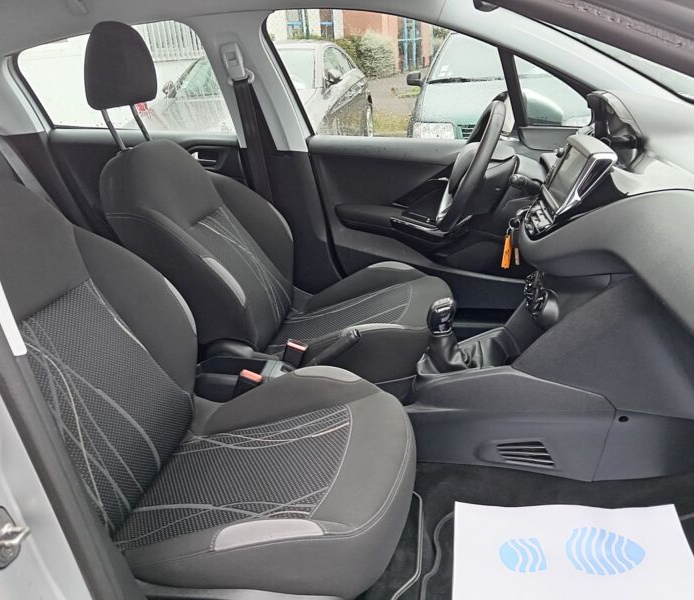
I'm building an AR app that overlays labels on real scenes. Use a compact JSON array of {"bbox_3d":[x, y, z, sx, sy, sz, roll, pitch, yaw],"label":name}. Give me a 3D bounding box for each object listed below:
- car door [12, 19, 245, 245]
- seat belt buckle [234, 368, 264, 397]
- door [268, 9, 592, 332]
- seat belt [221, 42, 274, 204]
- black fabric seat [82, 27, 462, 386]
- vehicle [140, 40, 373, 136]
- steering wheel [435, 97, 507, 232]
[{"bbox_3d":[-0.621,-0.387,1.967,0.870,1.000,0.250,0,23,11],"label":"car door"},{"bbox_3d":[-0.216,0.182,1.258,0.047,0.080,0.030,16,25,4],"label":"seat belt buckle"},{"bbox_3d":[0.316,-0.387,1.784,1.030,1.000,0.250,0,23,11],"label":"door"},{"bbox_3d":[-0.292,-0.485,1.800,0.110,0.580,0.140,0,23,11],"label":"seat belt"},{"bbox_3d":[-0.179,-0.244,1.534,0.930,0.950,0.520,0,23,11],"label":"black fabric seat"},{"bbox_3d":[-0.843,-2.188,6.629,1.840,1.440,4.500,0,23,11],"label":"vehicle"},{"bbox_3d":[0.311,-0.325,1.404,0.110,0.340,0.350,21,25,2],"label":"steering wheel"}]

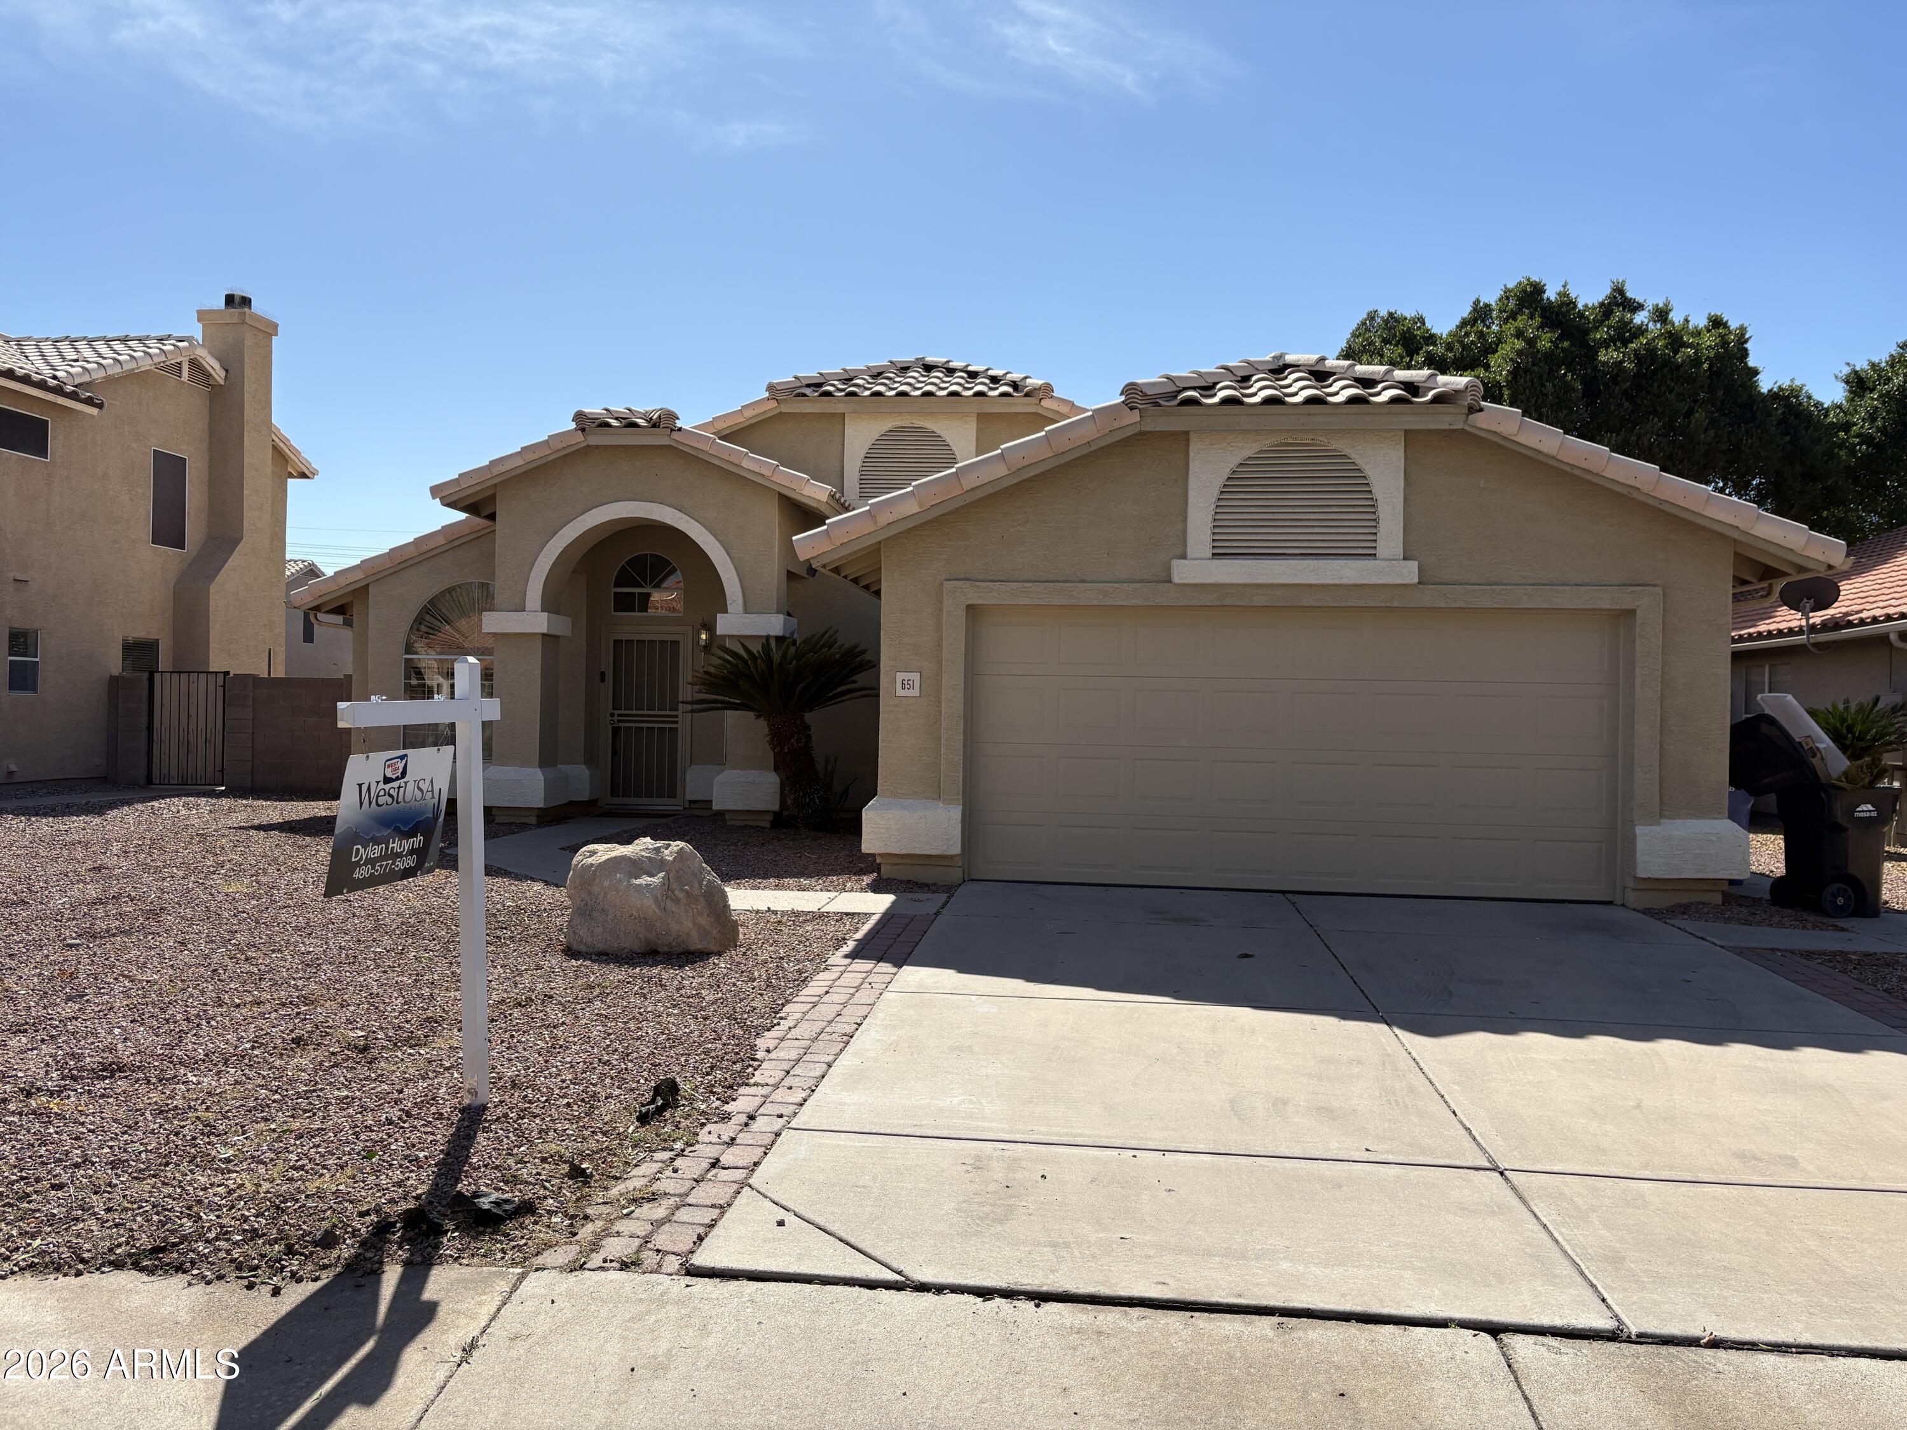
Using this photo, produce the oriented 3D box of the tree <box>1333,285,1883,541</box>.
[{"bbox_3d":[11.700,-3.200,25.500,9.500,9.200,8.500,1,0,0],"label":"tree"}]

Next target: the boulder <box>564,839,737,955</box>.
[{"bbox_3d":[-1.800,1.035,8.550,1.020,0.630,0.760,1,0,0],"label":"boulder"}]

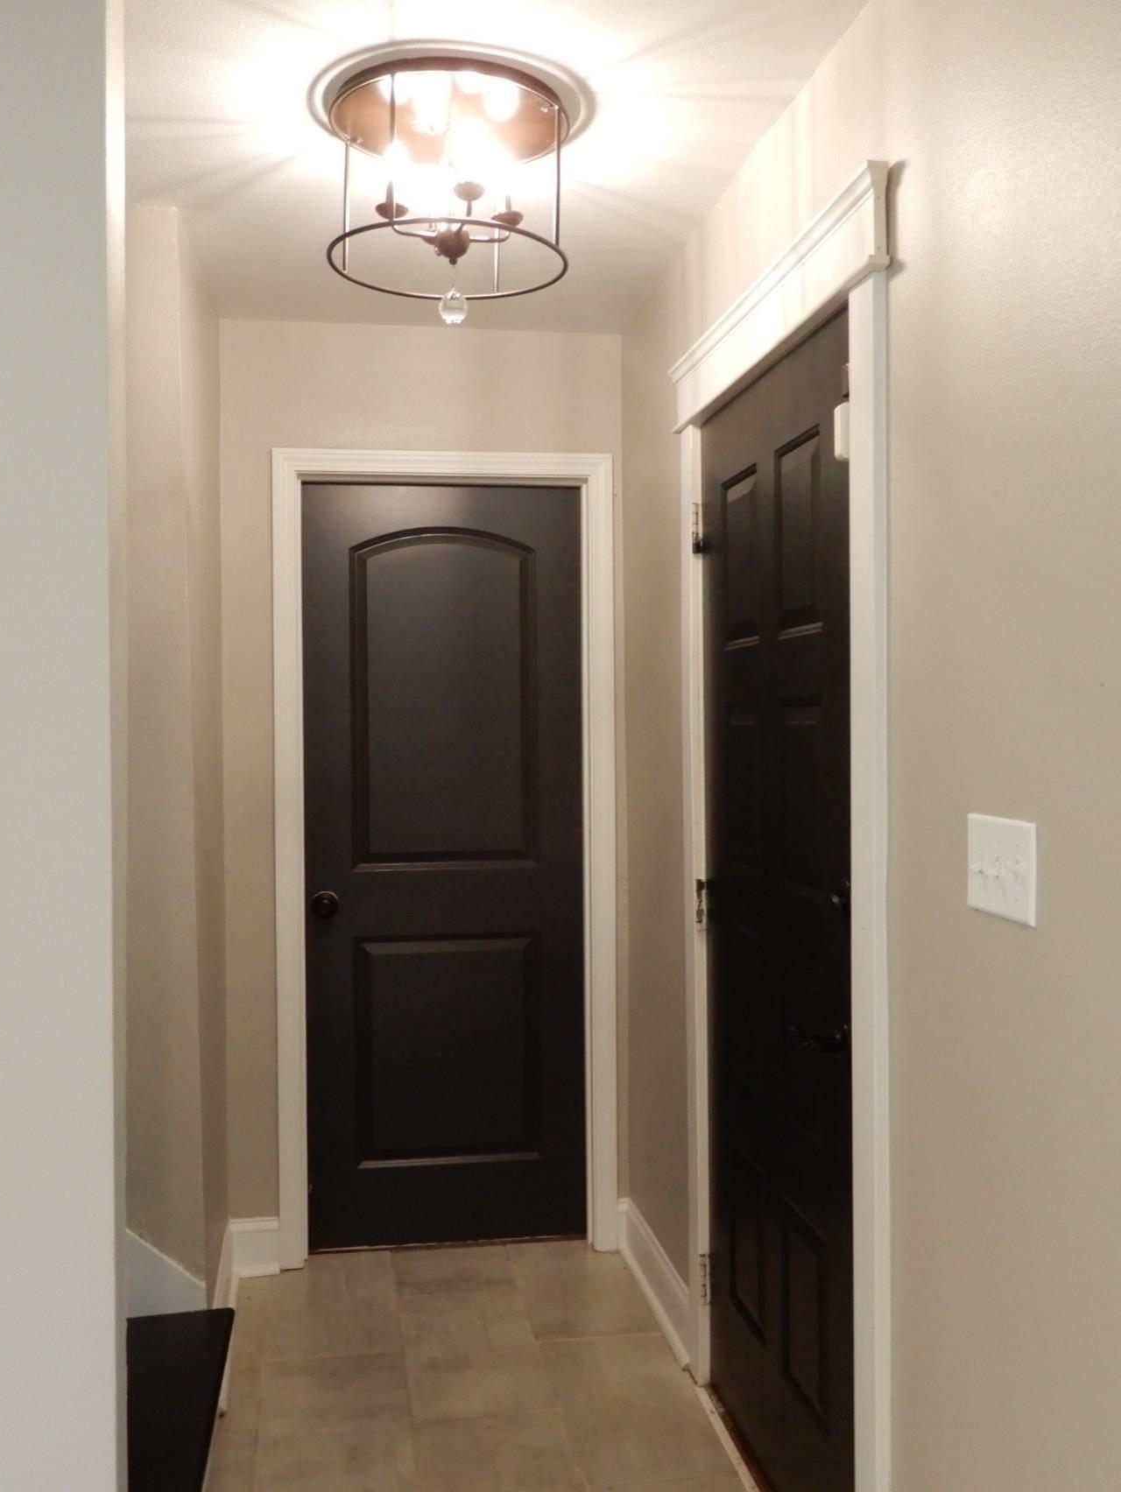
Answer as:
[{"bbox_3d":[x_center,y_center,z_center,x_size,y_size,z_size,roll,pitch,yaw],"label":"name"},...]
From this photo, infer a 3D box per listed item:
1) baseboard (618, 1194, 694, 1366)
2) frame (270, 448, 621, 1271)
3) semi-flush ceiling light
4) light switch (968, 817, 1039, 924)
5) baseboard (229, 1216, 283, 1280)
[{"bbox_3d":[0.236,1.282,3.364,0.022,0.145,0.679,-1,1,-9],"label":"baseboard"},{"bbox_3d":[-0.295,0.295,3.641,0.885,2.121,0.099,-1,1,-9],"label":"frame"},{"bbox_3d":[-0.181,-0.895,2.324,0.422,0.354,0.422,-1,1,-9],"label":"semi-flush ceiling light"},{"bbox_3d":[0.505,0.141,1.593,0.018,0.113,0.162,-1,1,-9],"label":"light switch"},{"bbox_3d":[-0.778,1.290,3.535,0.123,0.145,0.022,-1,1,-9],"label":"baseboard"}]

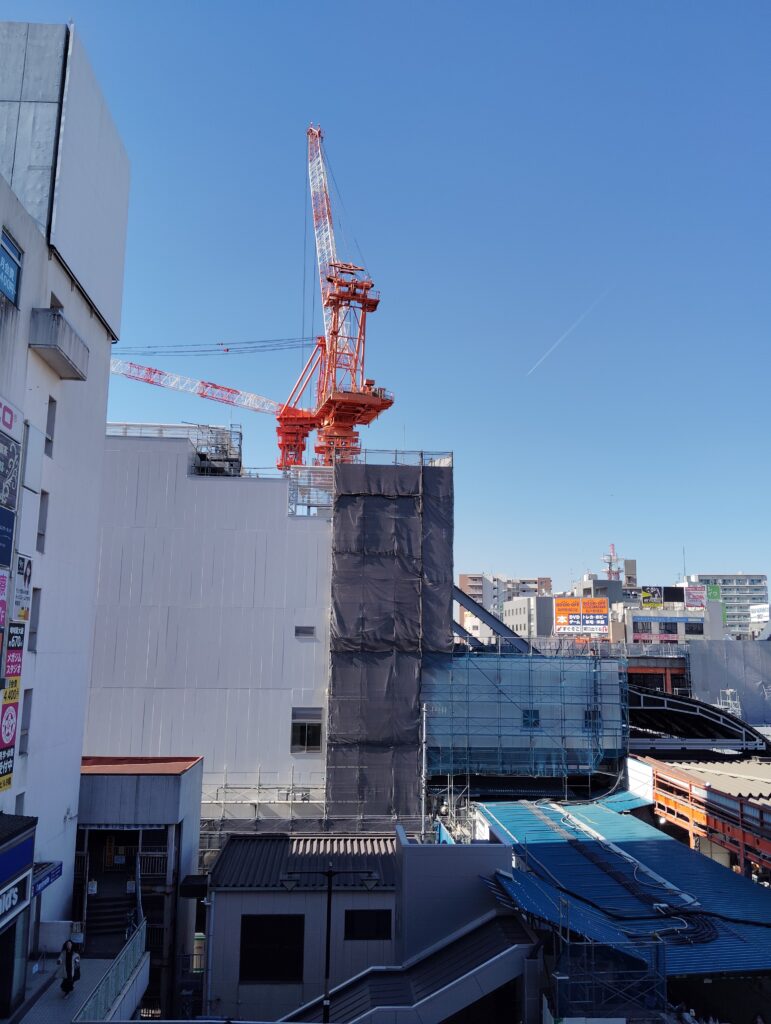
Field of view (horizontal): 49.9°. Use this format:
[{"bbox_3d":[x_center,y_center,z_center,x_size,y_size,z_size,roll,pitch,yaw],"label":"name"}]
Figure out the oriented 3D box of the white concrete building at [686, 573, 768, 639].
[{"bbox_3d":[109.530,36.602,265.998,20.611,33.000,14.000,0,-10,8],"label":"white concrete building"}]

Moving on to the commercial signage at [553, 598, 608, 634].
[{"bbox_3d":[31.669,16.724,134.223,8.348,6.039,0.500,-2,-10,14],"label":"commercial signage"}]

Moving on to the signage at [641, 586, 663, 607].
[{"bbox_3d":[48.097,15.429,149.729,3.485,3.903,0.300,0,-10,5],"label":"signage"}]

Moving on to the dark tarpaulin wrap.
[{"bbox_3d":[0.344,6.933,46.909,6.645,19.290,2.400,1,-10,0],"label":"dark tarpaulin wrap"}]

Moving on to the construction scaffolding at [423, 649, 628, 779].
[{"bbox_3d":[8.004,11.635,48.339,11.550,7.054,1.800,1,-10,0],"label":"construction scaffolding"}]

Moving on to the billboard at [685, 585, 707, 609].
[{"bbox_3d":[56.008,15.342,149.768,3.501,4.084,0.300,0,-10,5],"label":"billboard"}]

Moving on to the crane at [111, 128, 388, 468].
[{"bbox_3d":[-13.818,-23.788,95.519,28.565,35.271,14.000,1,-10,0],"label":"crane"}]

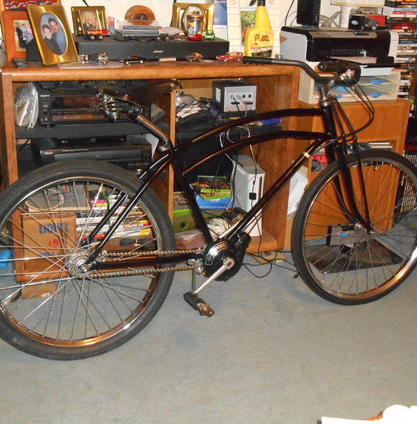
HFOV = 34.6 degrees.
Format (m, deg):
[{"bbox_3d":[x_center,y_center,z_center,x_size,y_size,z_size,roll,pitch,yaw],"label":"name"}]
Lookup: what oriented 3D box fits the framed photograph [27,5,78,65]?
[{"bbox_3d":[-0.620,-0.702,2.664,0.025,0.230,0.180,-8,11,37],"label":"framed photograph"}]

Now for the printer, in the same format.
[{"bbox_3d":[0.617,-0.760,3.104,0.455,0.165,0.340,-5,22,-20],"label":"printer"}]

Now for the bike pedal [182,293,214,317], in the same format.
[{"bbox_3d":[-0.030,0.309,2.268,0.072,0.032,0.110,34,-1,-24],"label":"bike pedal"}]

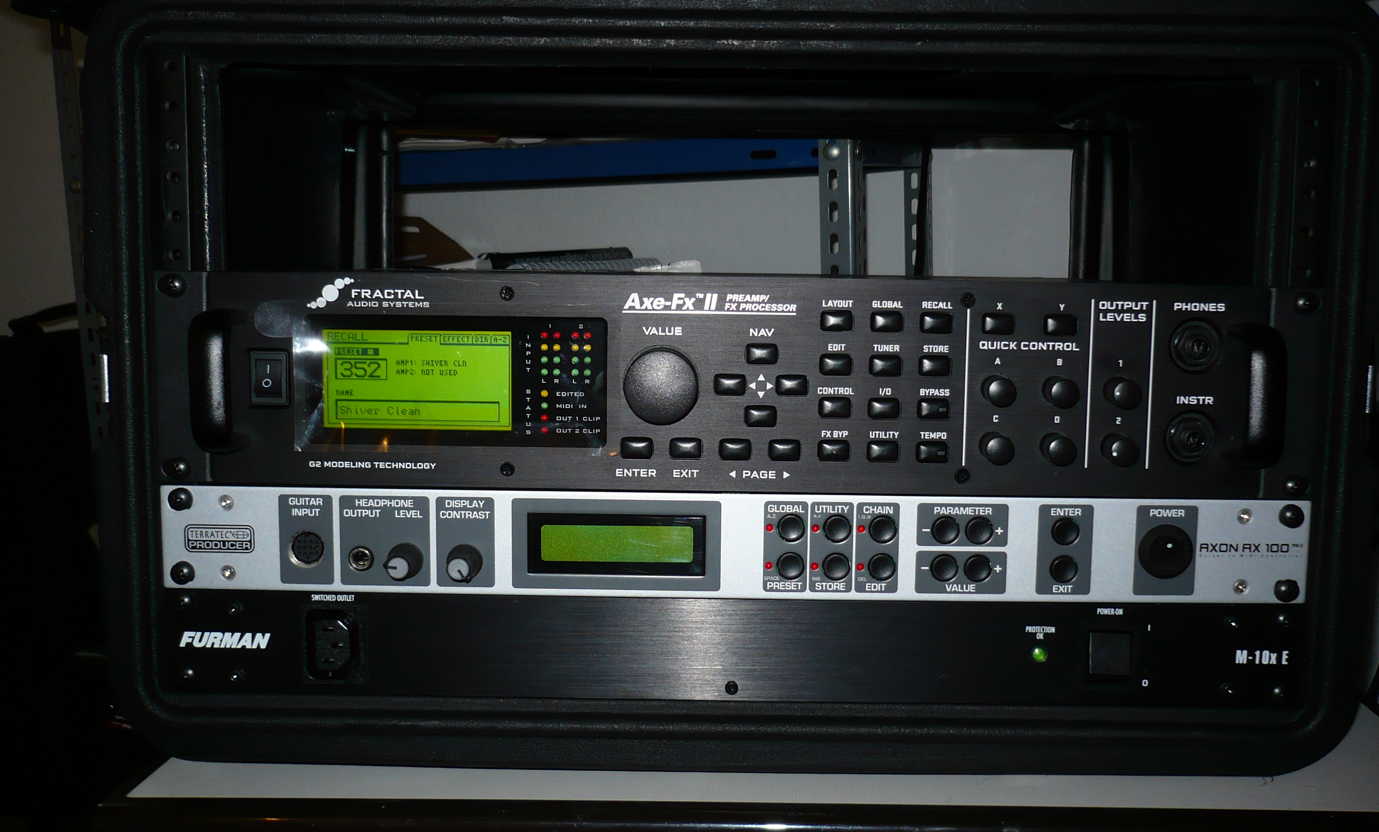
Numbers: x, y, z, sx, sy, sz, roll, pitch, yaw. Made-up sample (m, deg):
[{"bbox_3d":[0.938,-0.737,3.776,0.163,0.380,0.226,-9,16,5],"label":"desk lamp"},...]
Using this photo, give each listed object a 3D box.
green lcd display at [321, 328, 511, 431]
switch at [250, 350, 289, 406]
[{"bbox_3d":[-0.113,-0.015,0.579,0.077,0.041,0.005,1,7,0],"label":"green lcd display"},{"bbox_3d":[-0.174,-0.015,0.577,0.016,0.022,0.006,1,7,0],"label":"switch"}]

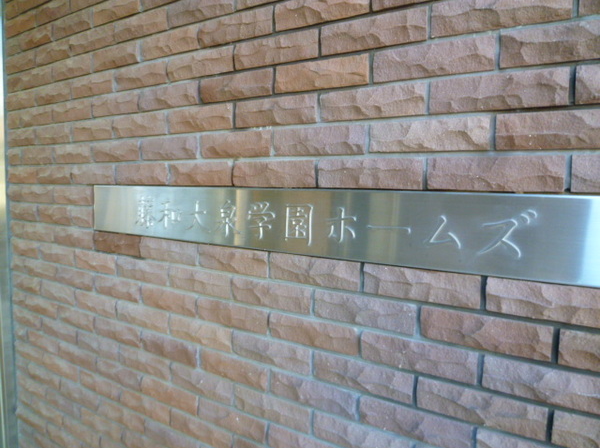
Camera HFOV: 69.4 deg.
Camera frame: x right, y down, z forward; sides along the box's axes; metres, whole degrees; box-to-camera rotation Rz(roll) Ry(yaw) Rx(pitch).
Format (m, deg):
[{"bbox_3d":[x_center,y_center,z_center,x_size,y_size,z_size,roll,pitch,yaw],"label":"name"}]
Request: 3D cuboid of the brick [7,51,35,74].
[{"bbox_3d":[-1.012,-0.592,1.615,0.225,0.060,0.060,4,5,32],"label":"brick"}]

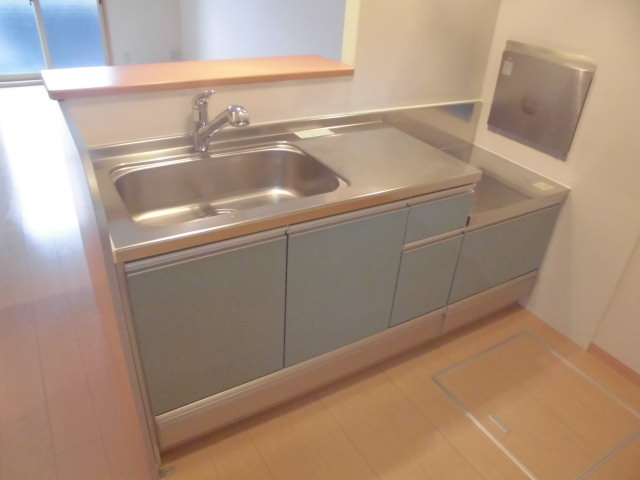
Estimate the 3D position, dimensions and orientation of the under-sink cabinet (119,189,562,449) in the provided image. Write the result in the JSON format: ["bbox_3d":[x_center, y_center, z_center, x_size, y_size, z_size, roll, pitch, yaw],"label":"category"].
[{"bbox_3d":[0.123,0.070,1.950,1.775,0.803,0.575,-14,36,-27],"label":"under-sink cabinet"}]

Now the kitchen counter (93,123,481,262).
[{"bbox_3d":[-0.100,-0.226,1.601,1.195,0.044,0.573,-14,36,-27],"label":"kitchen counter"}]

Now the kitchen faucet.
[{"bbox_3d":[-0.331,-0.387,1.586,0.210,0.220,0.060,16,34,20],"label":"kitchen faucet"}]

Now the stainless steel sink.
[{"bbox_3d":[-0.287,-0.118,1.535,0.645,0.180,0.450,-14,36,-27],"label":"stainless steel sink"}]

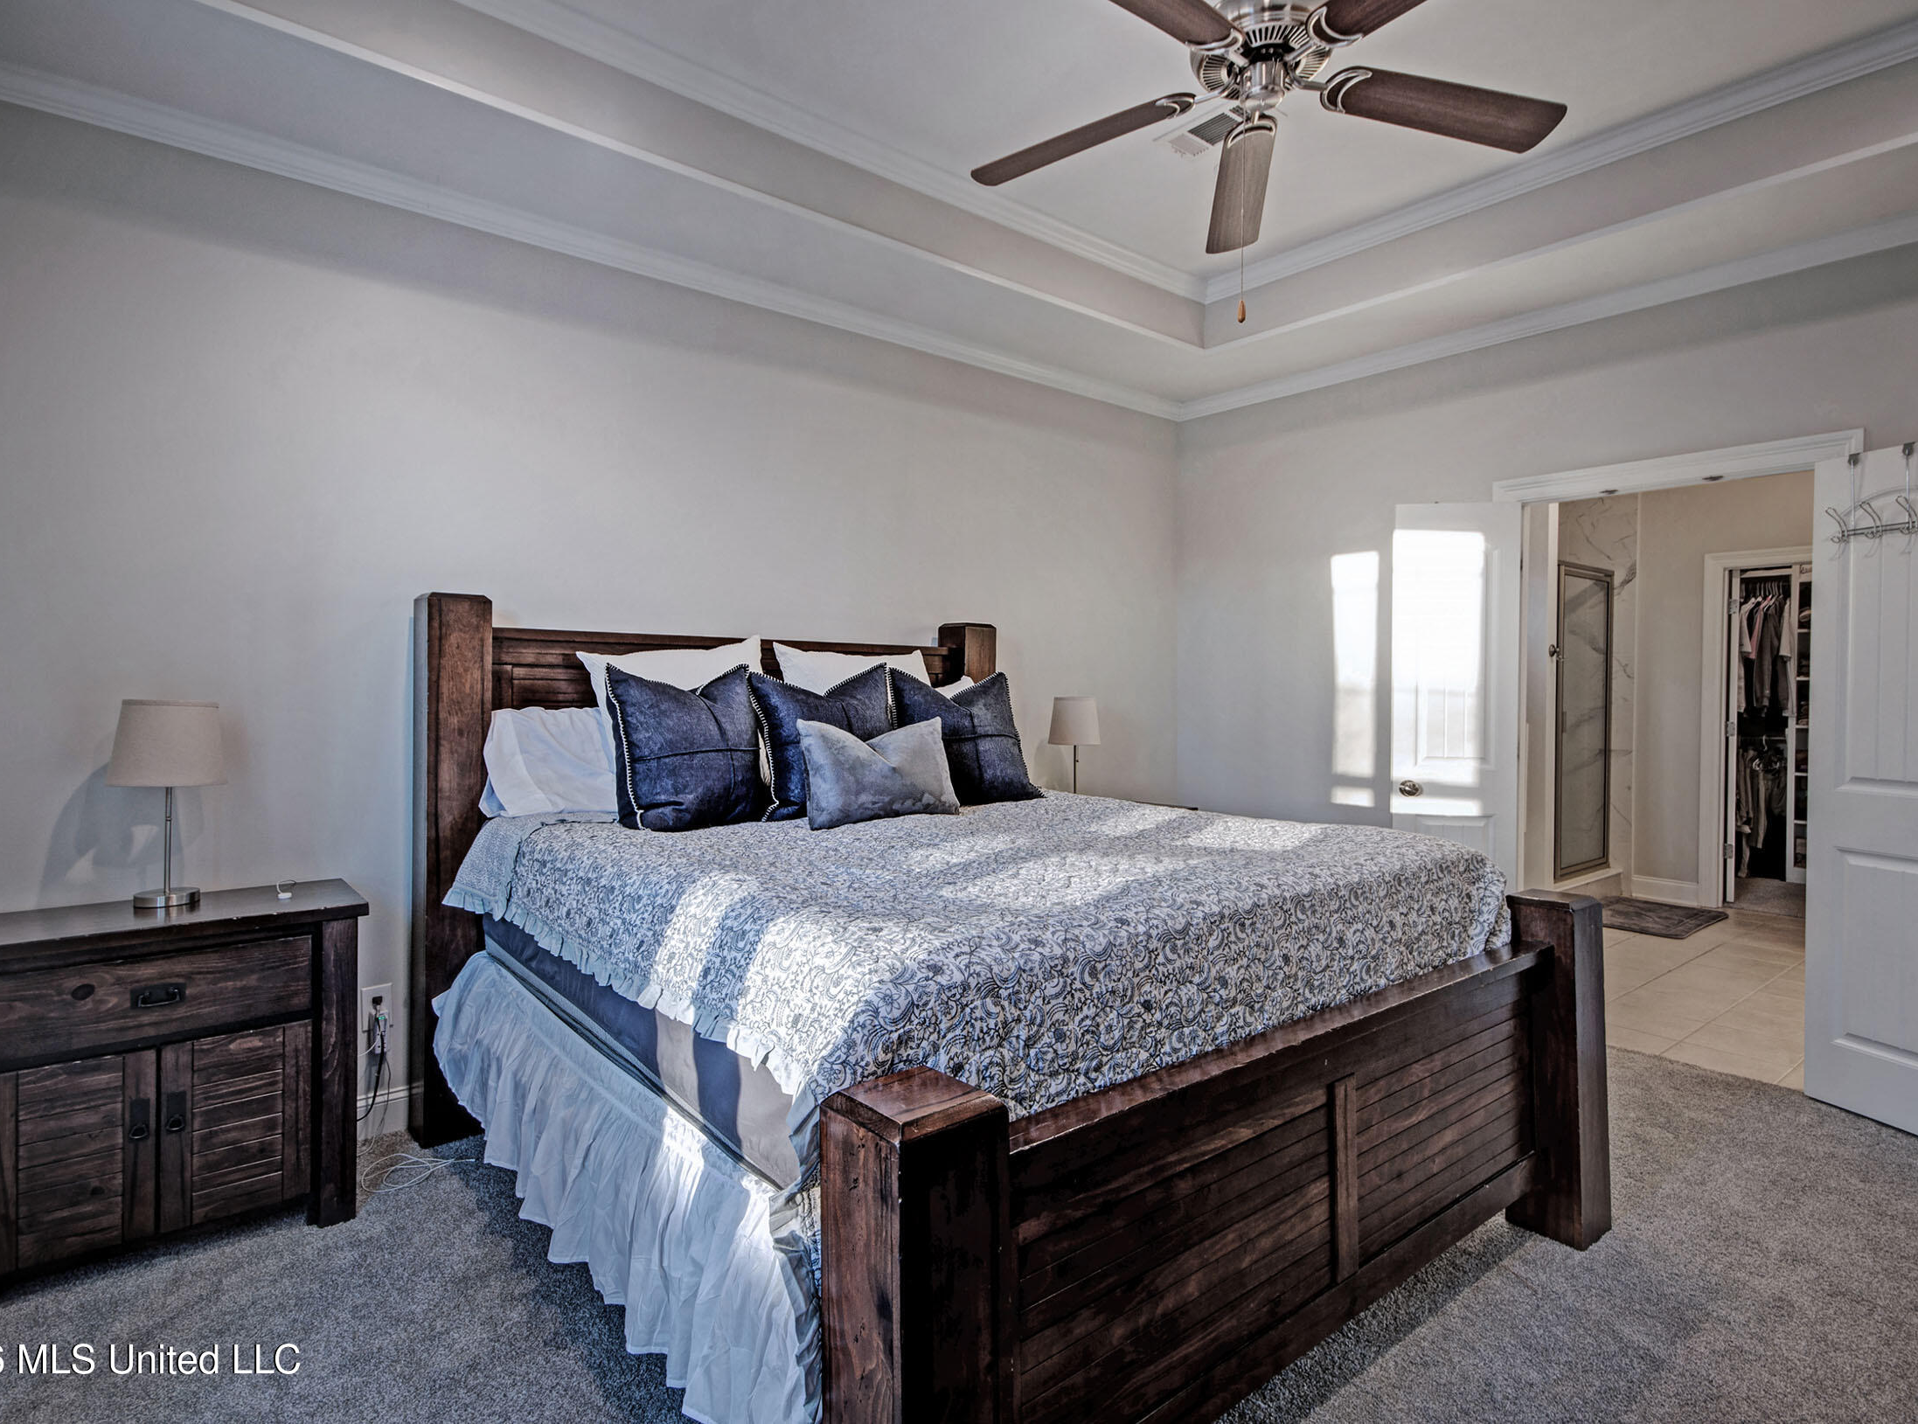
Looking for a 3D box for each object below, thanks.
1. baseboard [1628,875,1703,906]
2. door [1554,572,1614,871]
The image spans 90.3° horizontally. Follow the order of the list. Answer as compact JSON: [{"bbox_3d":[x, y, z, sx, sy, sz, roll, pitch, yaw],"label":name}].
[{"bbox_3d":[4.421,1.117,5.970,0.016,0.136,0.348,-1,2,-39],"label":"baseboard"},{"bbox_3d":[3.867,0.067,5.870,0.988,1.875,0.040,-1,2,-39],"label":"door"}]

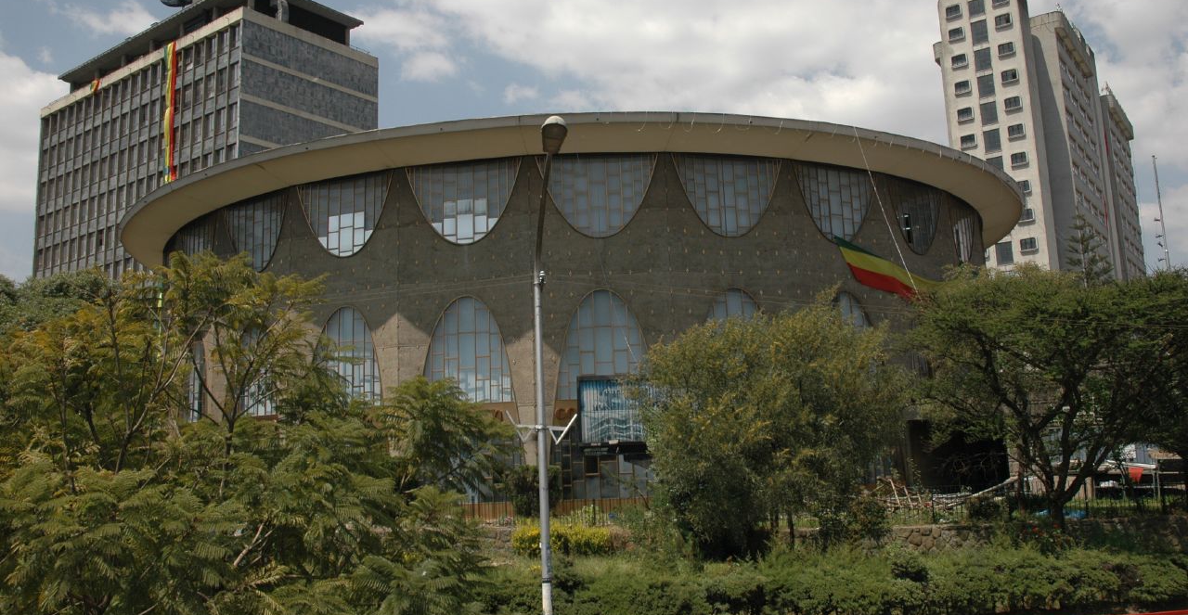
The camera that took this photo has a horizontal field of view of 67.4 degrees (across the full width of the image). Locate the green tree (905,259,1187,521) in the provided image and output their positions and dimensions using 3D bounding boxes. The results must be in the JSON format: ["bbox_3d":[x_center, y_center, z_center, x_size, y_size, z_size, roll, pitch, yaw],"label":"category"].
[{"bbox_3d":[12.667,2.583,24.620,8.000,7.580,7.800,-2,-9,0],"label":"green tree"}]

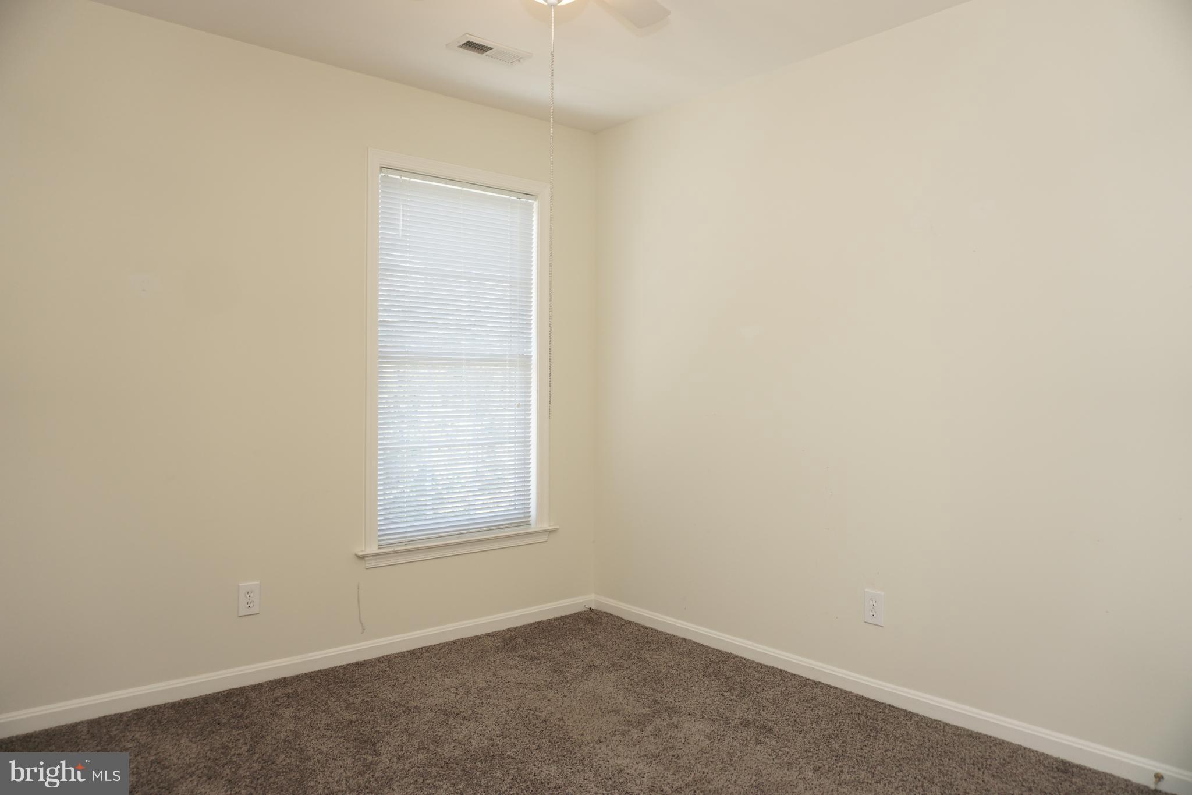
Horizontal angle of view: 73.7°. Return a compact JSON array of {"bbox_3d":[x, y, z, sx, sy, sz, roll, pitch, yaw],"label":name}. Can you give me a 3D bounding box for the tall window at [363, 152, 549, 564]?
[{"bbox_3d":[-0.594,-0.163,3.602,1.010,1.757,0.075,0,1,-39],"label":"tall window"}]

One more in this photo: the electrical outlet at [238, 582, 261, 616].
[{"bbox_3d":[-1.324,0.772,3.038,0.075,0.119,0.012,0,1,-39],"label":"electrical outlet"}]

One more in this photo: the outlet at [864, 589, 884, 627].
[{"bbox_3d":[1.025,0.775,2.923,0.012,0.119,0.074,0,1,-42],"label":"outlet"}]

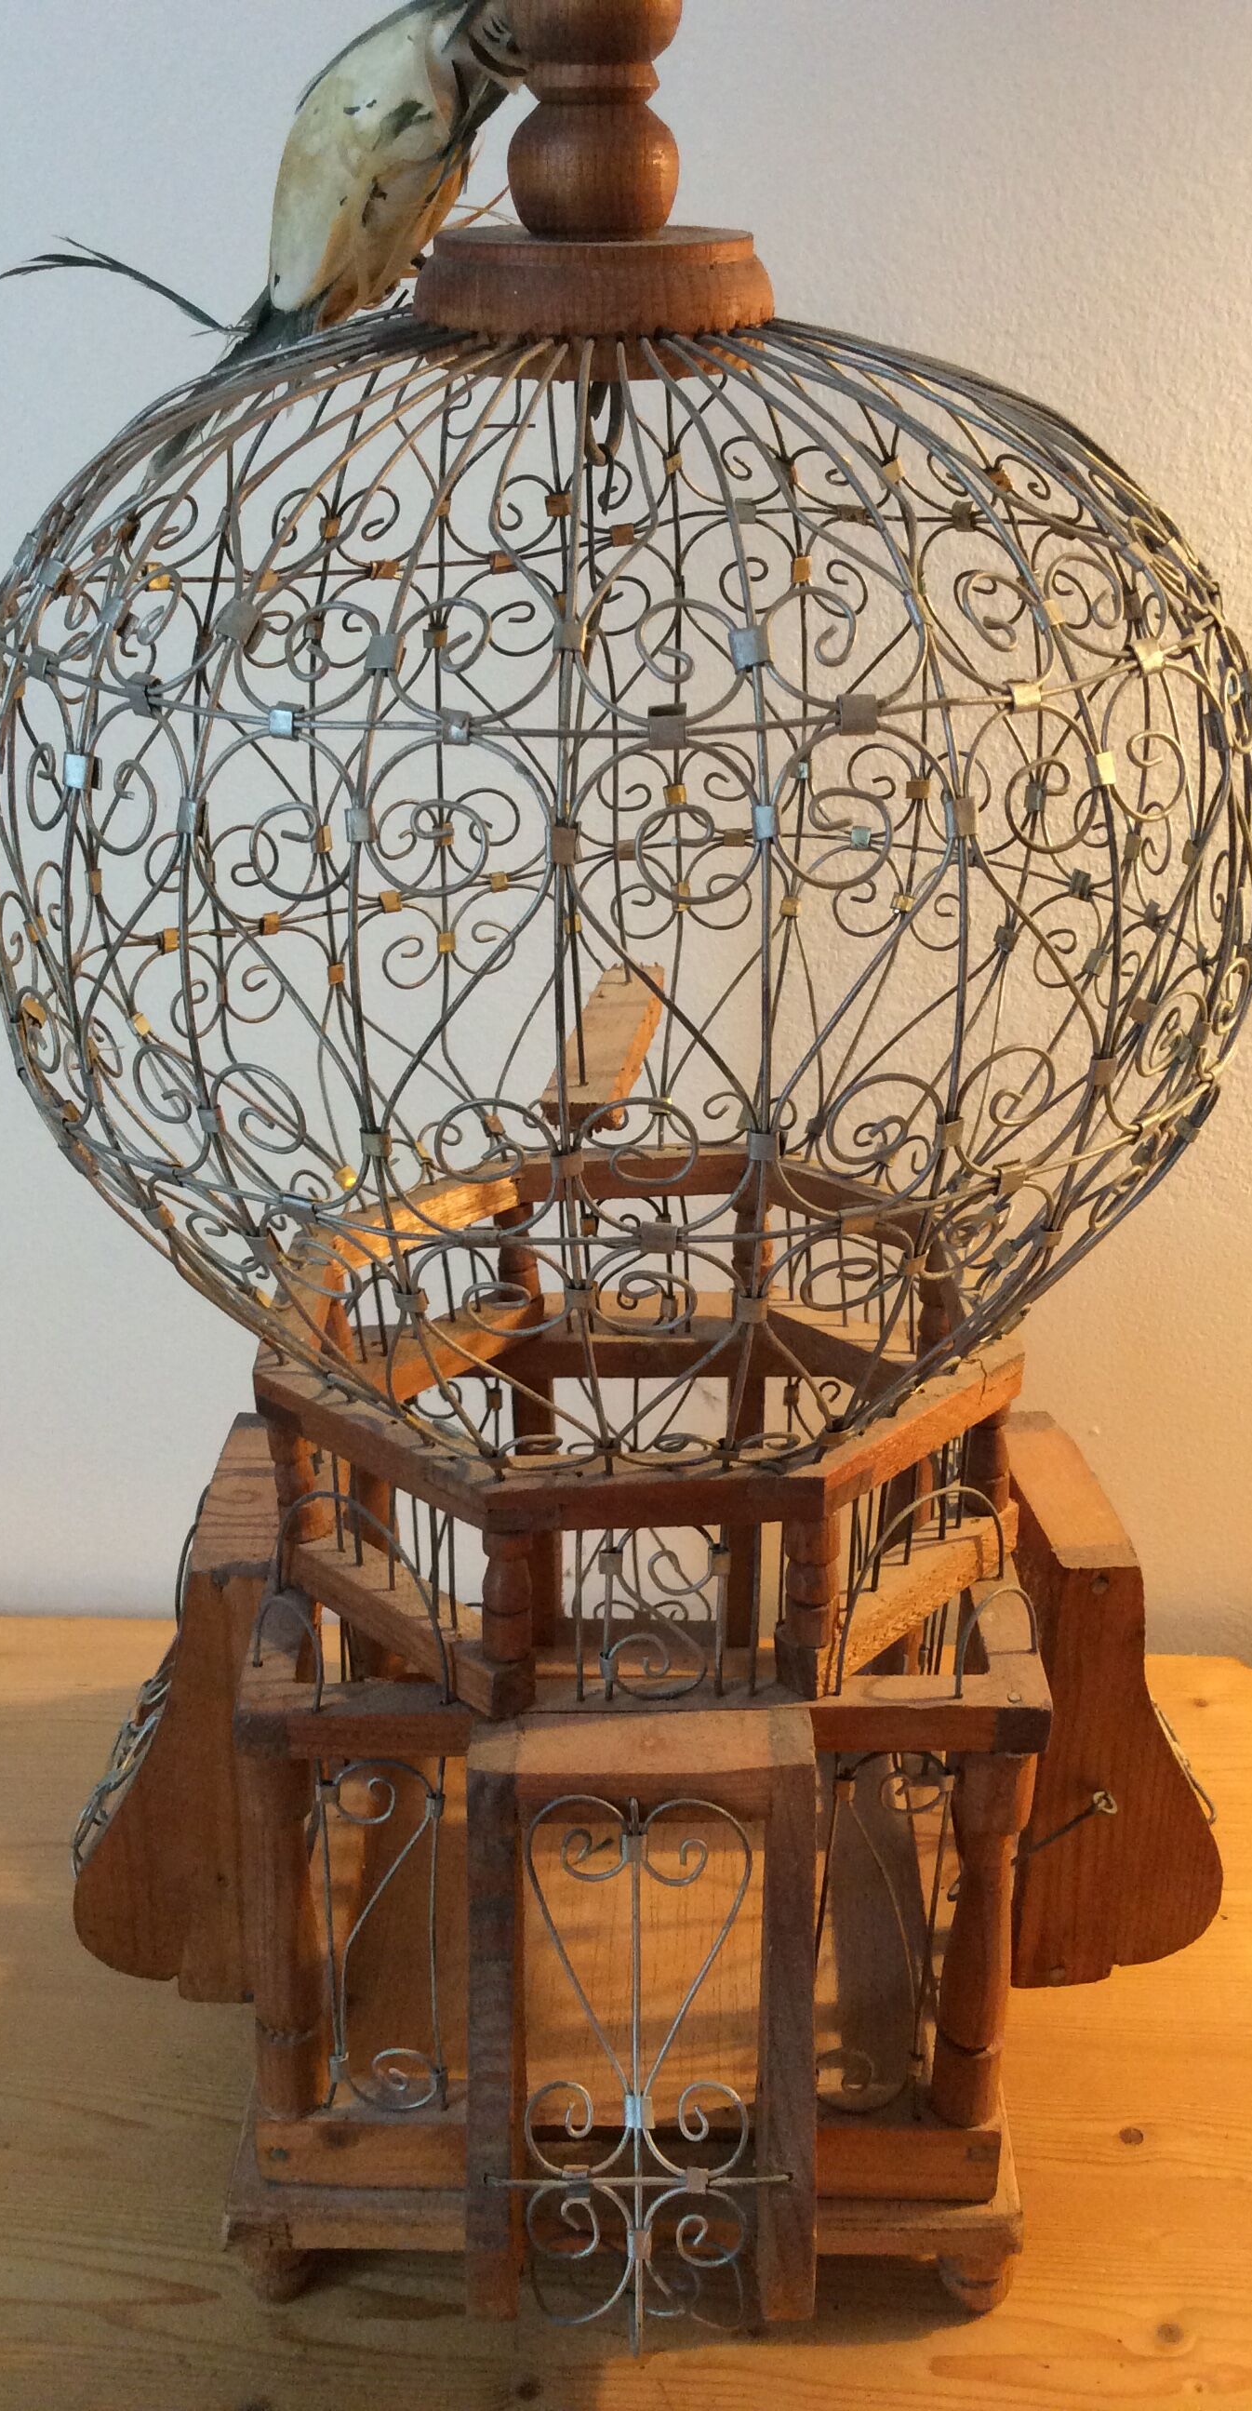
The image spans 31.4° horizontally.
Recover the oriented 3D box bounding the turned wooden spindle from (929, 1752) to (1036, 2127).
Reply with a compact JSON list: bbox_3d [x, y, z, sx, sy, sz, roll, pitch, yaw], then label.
[{"bbox_3d":[0.095,0.194,0.599,0.022,0.132,0.022,1,25,-1],"label":"turned wooden spindle"}]

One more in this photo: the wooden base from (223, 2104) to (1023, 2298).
[{"bbox_3d":[0.000,0.242,0.719,0.219,0.067,0.219,1,25,-1],"label":"wooden base"}]

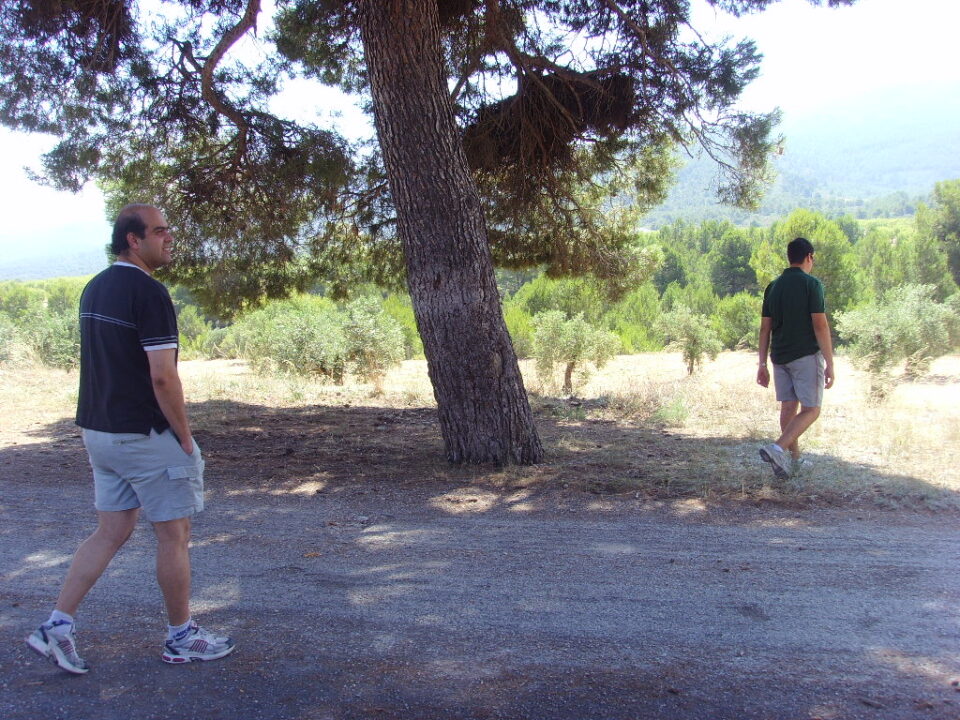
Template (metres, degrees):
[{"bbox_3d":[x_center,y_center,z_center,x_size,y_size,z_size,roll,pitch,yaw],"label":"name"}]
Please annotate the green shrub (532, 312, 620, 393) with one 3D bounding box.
[{"bbox_3d":[1.561,-0.119,17.438,1.424,1.359,1.353,0,5,0],"label":"green shrub"}]

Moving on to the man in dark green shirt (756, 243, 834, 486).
[{"bbox_3d":[2.343,-0.036,7.955,0.540,1.720,0.600,5,7,42],"label":"man in dark green shirt"}]

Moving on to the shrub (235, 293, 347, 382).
[{"bbox_3d":[-3.258,-0.346,18.430,1.950,1.537,1.657,0,5,0],"label":"shrub"}]

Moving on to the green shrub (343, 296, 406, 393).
[{"bbox_3d":[-1.723,-0.255,17.430,1.068,1.535,1.014,0,5,0],"label":"green shrub"}]

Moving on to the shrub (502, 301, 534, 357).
[{"bbox_3d":[0.661,-0.706,25.939,1.298,1.345,1.233,0,5,0],"label":"shrub"}]

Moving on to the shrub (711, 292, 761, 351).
[{"bbox_3d":[6.705,-0.992,27.932,1.372,1.499,1.303,0,5,0],"label":"shrub"}]

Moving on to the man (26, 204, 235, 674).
[{"bbox_3d":[-1.323,0.299,4.016,0.720,1.730,0.540,-4,6,-36],"label":"man"}]

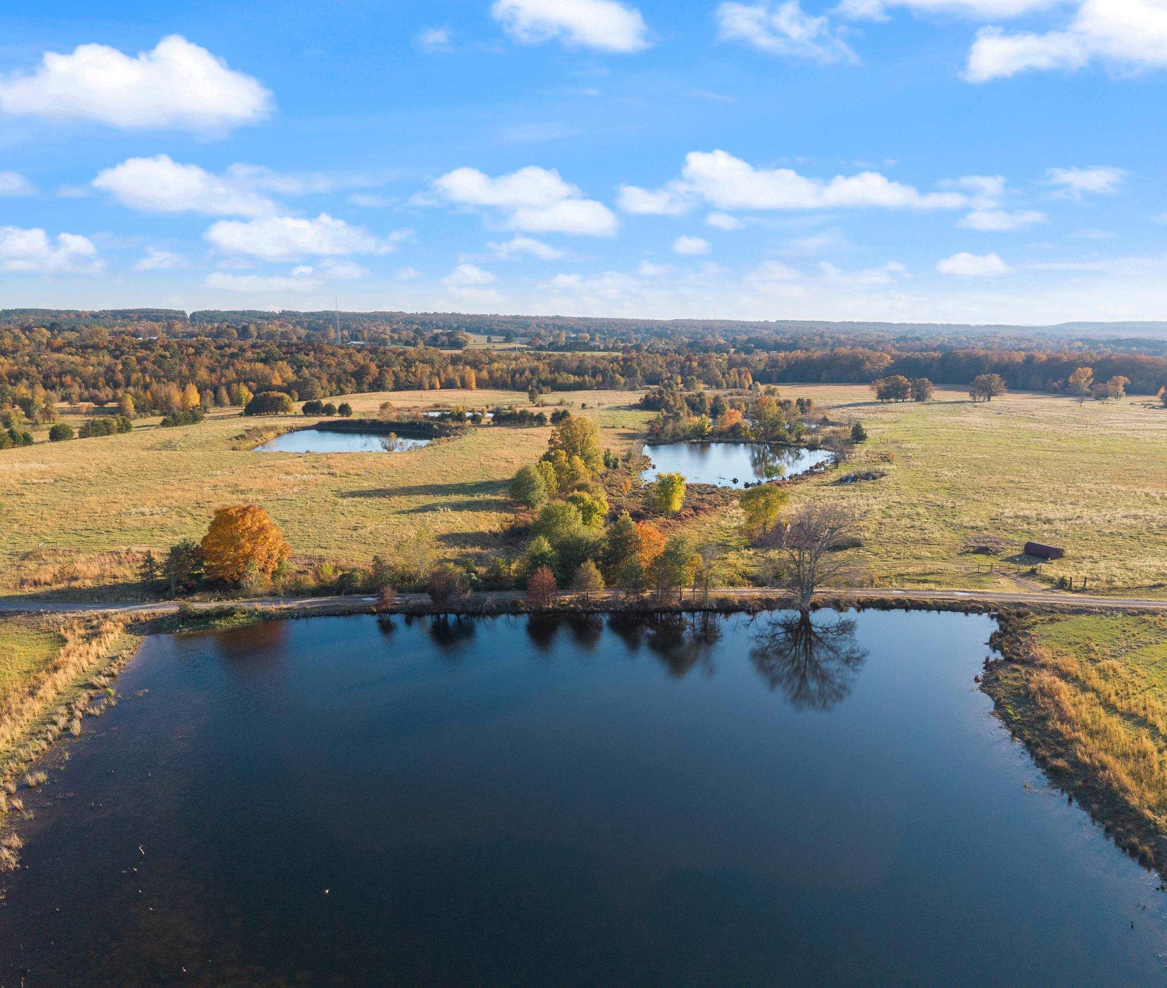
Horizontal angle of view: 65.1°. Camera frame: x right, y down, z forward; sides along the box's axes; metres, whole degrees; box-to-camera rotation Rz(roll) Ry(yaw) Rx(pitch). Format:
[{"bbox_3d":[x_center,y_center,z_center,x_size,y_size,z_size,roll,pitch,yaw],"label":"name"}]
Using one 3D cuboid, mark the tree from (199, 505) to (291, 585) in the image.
[{"bbox_3d":[-50.070,7.770,135.070,13.240,12.410,12.840,0,10,0],"label":"tree"}]

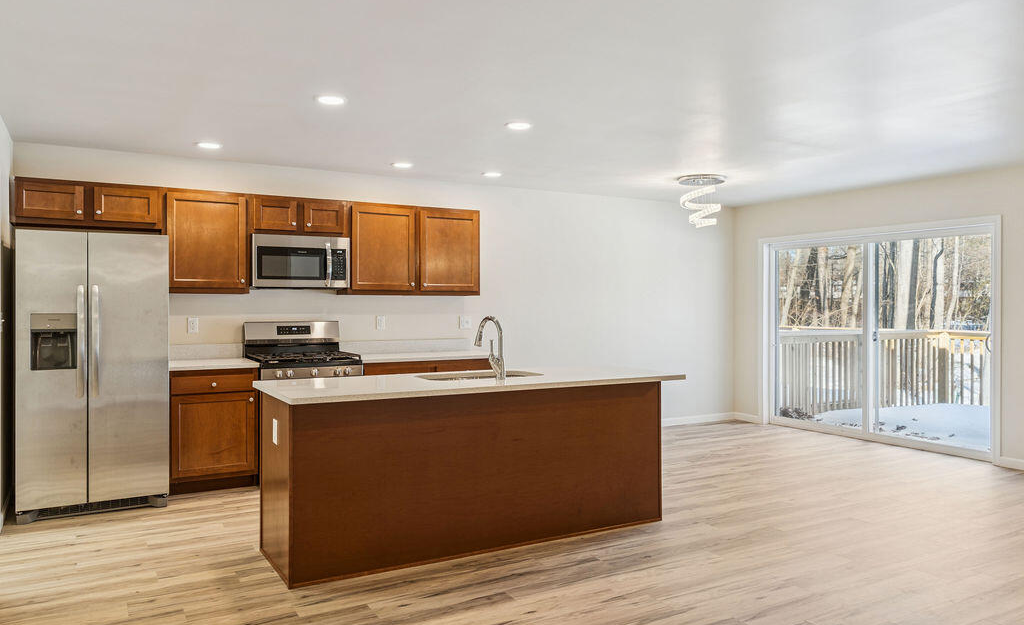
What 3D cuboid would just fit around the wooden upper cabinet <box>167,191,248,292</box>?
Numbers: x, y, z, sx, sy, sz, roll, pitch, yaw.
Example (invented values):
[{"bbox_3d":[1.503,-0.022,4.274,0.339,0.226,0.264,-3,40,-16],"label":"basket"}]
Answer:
[{"bbox_3d":[-2.334,-0.523,5.433,0.590,0.760,0.335,0,0,-30],"label":"wooden upper cabinet"}]

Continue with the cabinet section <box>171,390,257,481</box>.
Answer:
[{"bbox_3d":[-2.253,0.859,5.315,0.568,0.625,0.607,0,0,-29],"label":"cabinet section"}]

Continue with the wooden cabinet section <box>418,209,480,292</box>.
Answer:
[{"bbox_3d":[-0.621,-0.535,6.393,0.594,0.720,0.319,0,0,-29],"label":"wooden cabinet section"}]

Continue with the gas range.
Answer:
[{"bbox_3d":[-1.644,0.682,5.602,0.757,1.190,0.685,0,0,-30],"label":"gas range"}]

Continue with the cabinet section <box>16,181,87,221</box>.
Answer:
[{"bbox_3d":[-3.200,-0.753,4.953,0.392,0.249,0.319,0,0,-29],"label":"cabinet section"}]

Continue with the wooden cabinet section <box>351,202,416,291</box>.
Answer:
[{"bbox_3d":[-1.144,-0.537,6.101,0.566,0.706,0.319,0,0,-29],"label":"wooden cabinet section"}]

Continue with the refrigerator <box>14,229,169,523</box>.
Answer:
[{"bbox_3d":[-2.810,0.387,4.814,0.834,1.786,0.835,0,0,-30],"label":"refrigerator"}]

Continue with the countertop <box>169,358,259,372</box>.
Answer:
[{"bbox_3d":[-2.257,0.385,5.307,0.595,0.032,0.638,0,0,-30],"label":"countertop"}]

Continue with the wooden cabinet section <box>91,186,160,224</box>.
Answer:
[{"bbox_3d":[-2.803,-0.754,5.175,0.410,0.244,0.319,0,0,-29],"label":"wooden cabinet section"}]

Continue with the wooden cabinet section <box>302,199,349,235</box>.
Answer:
[{"bbox_3d":[-1.575,-0.757,5.860,0.353,0.248,0.319,0,0,-29],"label":"wooden cabinet section"}]

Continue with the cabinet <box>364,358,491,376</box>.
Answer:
[{"bbox_3d":[-0.817,0.837,6.148,1.207,0.877,0.608,0,0,-30],"label":"cabinet"}]

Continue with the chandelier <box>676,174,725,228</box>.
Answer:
[{"bbox_3d":[1.680,-0.971,6.266,0.430,0.455,0.430,0,0,0],"label":"chandelier"}]

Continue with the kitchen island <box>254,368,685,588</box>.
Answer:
[{"bbox_3d":[-0.183,0.832,4.103,2.339,0.907,0.890,0,0,-30],"label":"kitchen island"}]

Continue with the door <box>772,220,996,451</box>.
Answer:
[{"bbox_3d":[3.538,0.251,7.076,0.100,2.045,2.420,0,0,-30],"label":"door"}]

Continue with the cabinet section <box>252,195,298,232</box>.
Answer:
[{"bbox_3d":[-1.914,-0.765,5.670,0.345,0.242,0.319,0,0,-29],"label":"cabinet section"}]

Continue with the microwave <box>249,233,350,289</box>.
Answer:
[{"bbox_3d":[-1.729,-0.397,5.747,0.757,0.409,0.390,0,0,-30],"label":"microwave"}]

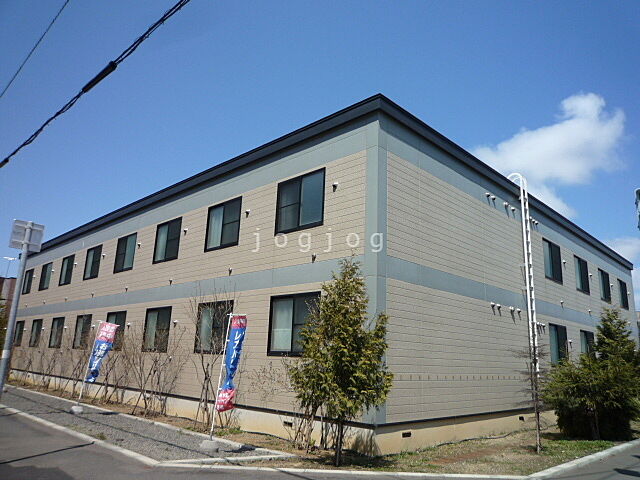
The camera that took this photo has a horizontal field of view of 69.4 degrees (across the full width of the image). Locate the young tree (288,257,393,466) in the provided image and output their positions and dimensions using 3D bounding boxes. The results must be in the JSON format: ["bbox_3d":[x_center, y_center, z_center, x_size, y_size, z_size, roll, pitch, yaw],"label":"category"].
[{"bbox_3d":[0.400,1.959,7.933,1.650,3.500,1.650,2,-14,0],"label":"young tree"}]

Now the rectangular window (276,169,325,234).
[{"bbox_3d":[-0.488,-0.895,11.101,1.664,1.391,0.100,-12,-20,43],"label":"rectangular window"}]

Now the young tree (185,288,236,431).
[{"bbox_3d":[-2.602,2.792,11.189,1.050,3.270,0.950,-12,-19,43],"label":"young tree"}]

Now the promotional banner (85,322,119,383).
[{"bbox_3d":[-6.442,3.356,13.757,0.570,1.750,0.160,20,-21,-37],"label":"promotional banner"}]

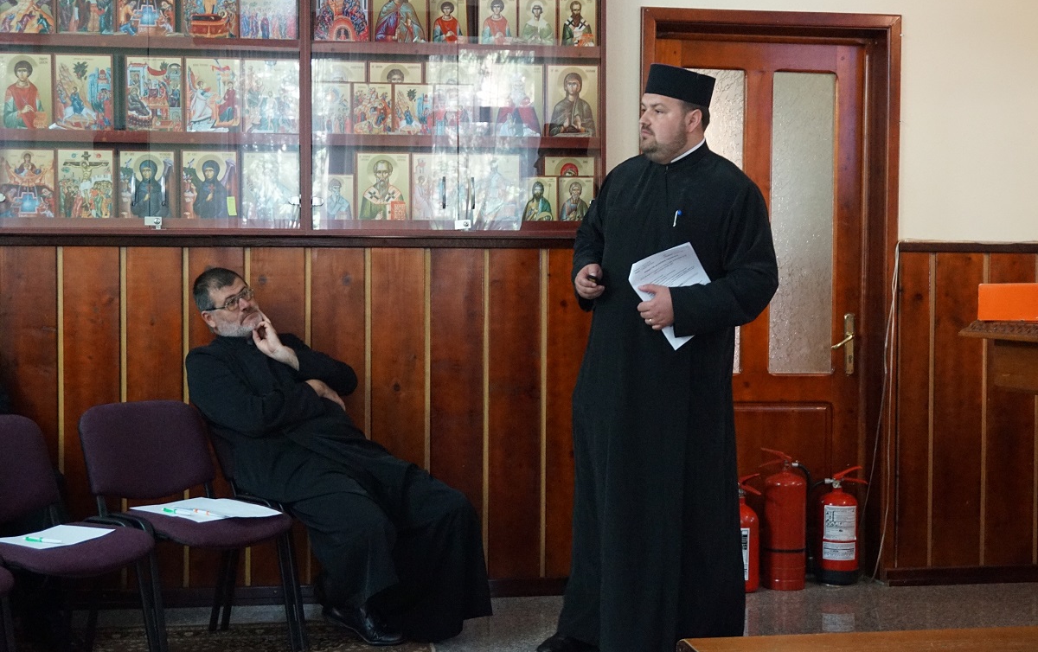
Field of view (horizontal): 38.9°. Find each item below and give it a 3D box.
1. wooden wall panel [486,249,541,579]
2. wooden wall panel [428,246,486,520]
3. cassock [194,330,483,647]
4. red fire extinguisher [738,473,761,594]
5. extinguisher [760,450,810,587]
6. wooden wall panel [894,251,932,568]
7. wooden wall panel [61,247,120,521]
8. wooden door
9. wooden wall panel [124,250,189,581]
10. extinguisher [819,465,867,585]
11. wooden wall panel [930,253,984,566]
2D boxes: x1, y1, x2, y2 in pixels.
[{"bbox_3d":[-0.013,0.322,5.389,0.200,1.210,0.020,0,2,-9],"label":"wooden wall panel"},{"bbox_3d":[-0.231,0.334,5.468,0.211,1.238,0.030,0,2,-8],"label":"wooden wall panel"},{"bbox_3d":[-0.559,0.523,4.926,0.750,0.970,0.680,1,2,29],"label":"cassock"},{"bbox_3d":[0.860,0.791,5.659,0.185,0.447,0.160,1,2,30],"label":"red fire extinguisher"},{"bbox_3d":[1.037,0.743,5.705,0.195,0.540,0.165,0,2,-9],"label":"extinguisher"},{"bbox_3d":[1.530,0.331,5.725,0.137,1.232,0.030,0,2,-8],"label":"wooden wall panel"},{"bbox_3d":[-1.492,0.323,5.153,0.200,1.210,0.020,0,2,-9],"label":"wooden wall panel"},{"bbox_3d":[0.920,-0.053,5.728,0.870,2.090,0.050,0,2,-9],"label":"wooden door"},{"bbox_3d":[-1.309,0.333,5.311,0.218,1.229,0.030,0,2,-8],"label":"wooden wall panel"},{"bbox_3d":[1.262,0.769,5.729,0.190,0.450,0.150,1,2,11],"label":"extinguisher"},{"bbox_3d":[1.712,0.331,5.751,0.210,1.229,0.030,0,2,-8],"label":"wooden wall panel"}]

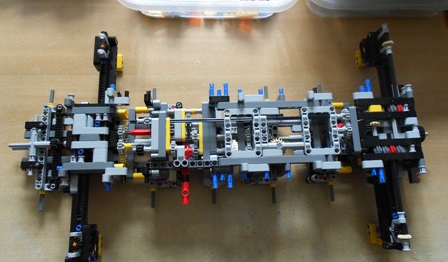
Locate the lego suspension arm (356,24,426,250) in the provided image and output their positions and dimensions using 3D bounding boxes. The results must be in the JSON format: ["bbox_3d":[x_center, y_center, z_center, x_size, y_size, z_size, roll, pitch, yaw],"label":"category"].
[{"bbox_3d":[0.209,0.002,0.422,0.056,0.076,0.274,-2,77,-4],"label":"lego suspension arm"}]

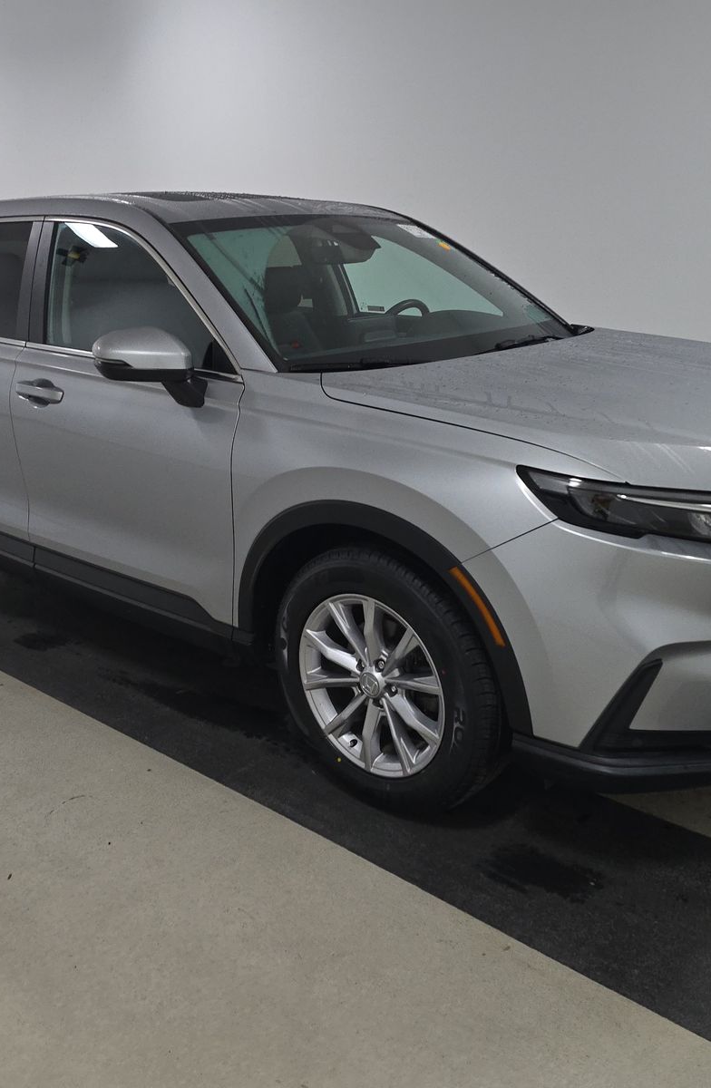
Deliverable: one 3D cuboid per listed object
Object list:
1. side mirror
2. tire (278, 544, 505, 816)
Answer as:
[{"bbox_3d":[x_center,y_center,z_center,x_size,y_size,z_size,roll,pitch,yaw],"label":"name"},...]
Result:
[{"bbox_3d":[-0.572,-0.506,2.695,0.230,0.220,0.220,13,22,39],"label":"side mirror"},{"bbox_3d":[0.104,0.339,2.570,0.725,0.720,0.235,13,22,39],"label":"tire"}]

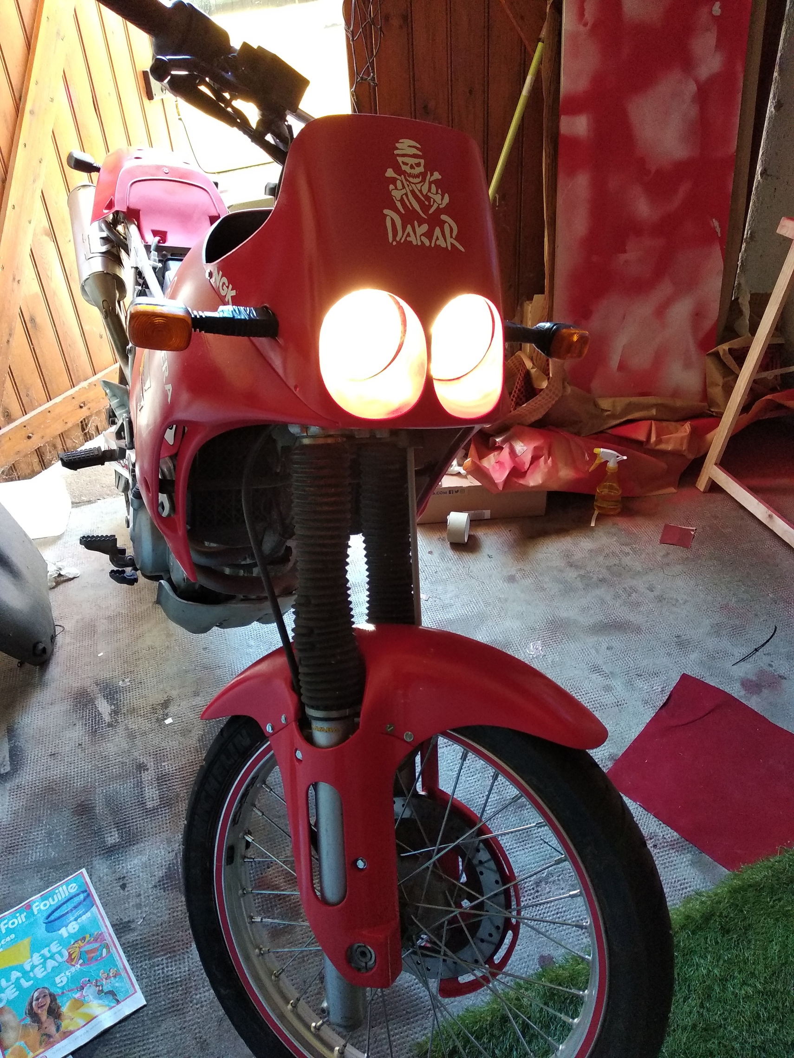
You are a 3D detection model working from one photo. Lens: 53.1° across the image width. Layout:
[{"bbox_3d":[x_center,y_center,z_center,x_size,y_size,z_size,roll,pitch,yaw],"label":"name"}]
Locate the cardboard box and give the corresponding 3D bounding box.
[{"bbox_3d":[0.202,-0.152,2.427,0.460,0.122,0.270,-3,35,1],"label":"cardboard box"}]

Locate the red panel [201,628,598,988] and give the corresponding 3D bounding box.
[{"bbox_3d":[-0.022,0.328,1.056,0.560,0.430,0.255,13,10,22],"label":"red panel"}]

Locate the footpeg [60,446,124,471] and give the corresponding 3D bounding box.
[{"bbox_3d":[-0.681,-0.156,1.773,0.135,0.033,0.045,-4,32,-26],"label":"footpeg"}]

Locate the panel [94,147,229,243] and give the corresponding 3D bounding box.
[{"bbox_3d":[-0.593,-0.829,1.976,0.296,0.190,0.380,-4,32,-26],"label":"panel"}]

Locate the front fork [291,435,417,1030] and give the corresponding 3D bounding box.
[{"bbox_3d":[-0.032,0.213,1.052,0.085,0.805,0.255,0,5,24],"label":"front fork"}]

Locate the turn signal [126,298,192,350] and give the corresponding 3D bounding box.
[{"bbox_3d":[-0.235,-0.204,0.790,0.059,0.044,0.043,-4,32,-26],"label":"turn signal"}]

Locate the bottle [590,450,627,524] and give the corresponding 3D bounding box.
[{"bbox_3d":[0.613,-0.148,2.306,0.105,0.206,0.081,-3,35,2],"label":"bottle"}]

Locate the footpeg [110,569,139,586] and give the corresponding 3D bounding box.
[{"bbox_3d":[-0.549,0.096,1.596,0.060,0.025,0.035,-4,32,-26],"label":"footpeg"}]

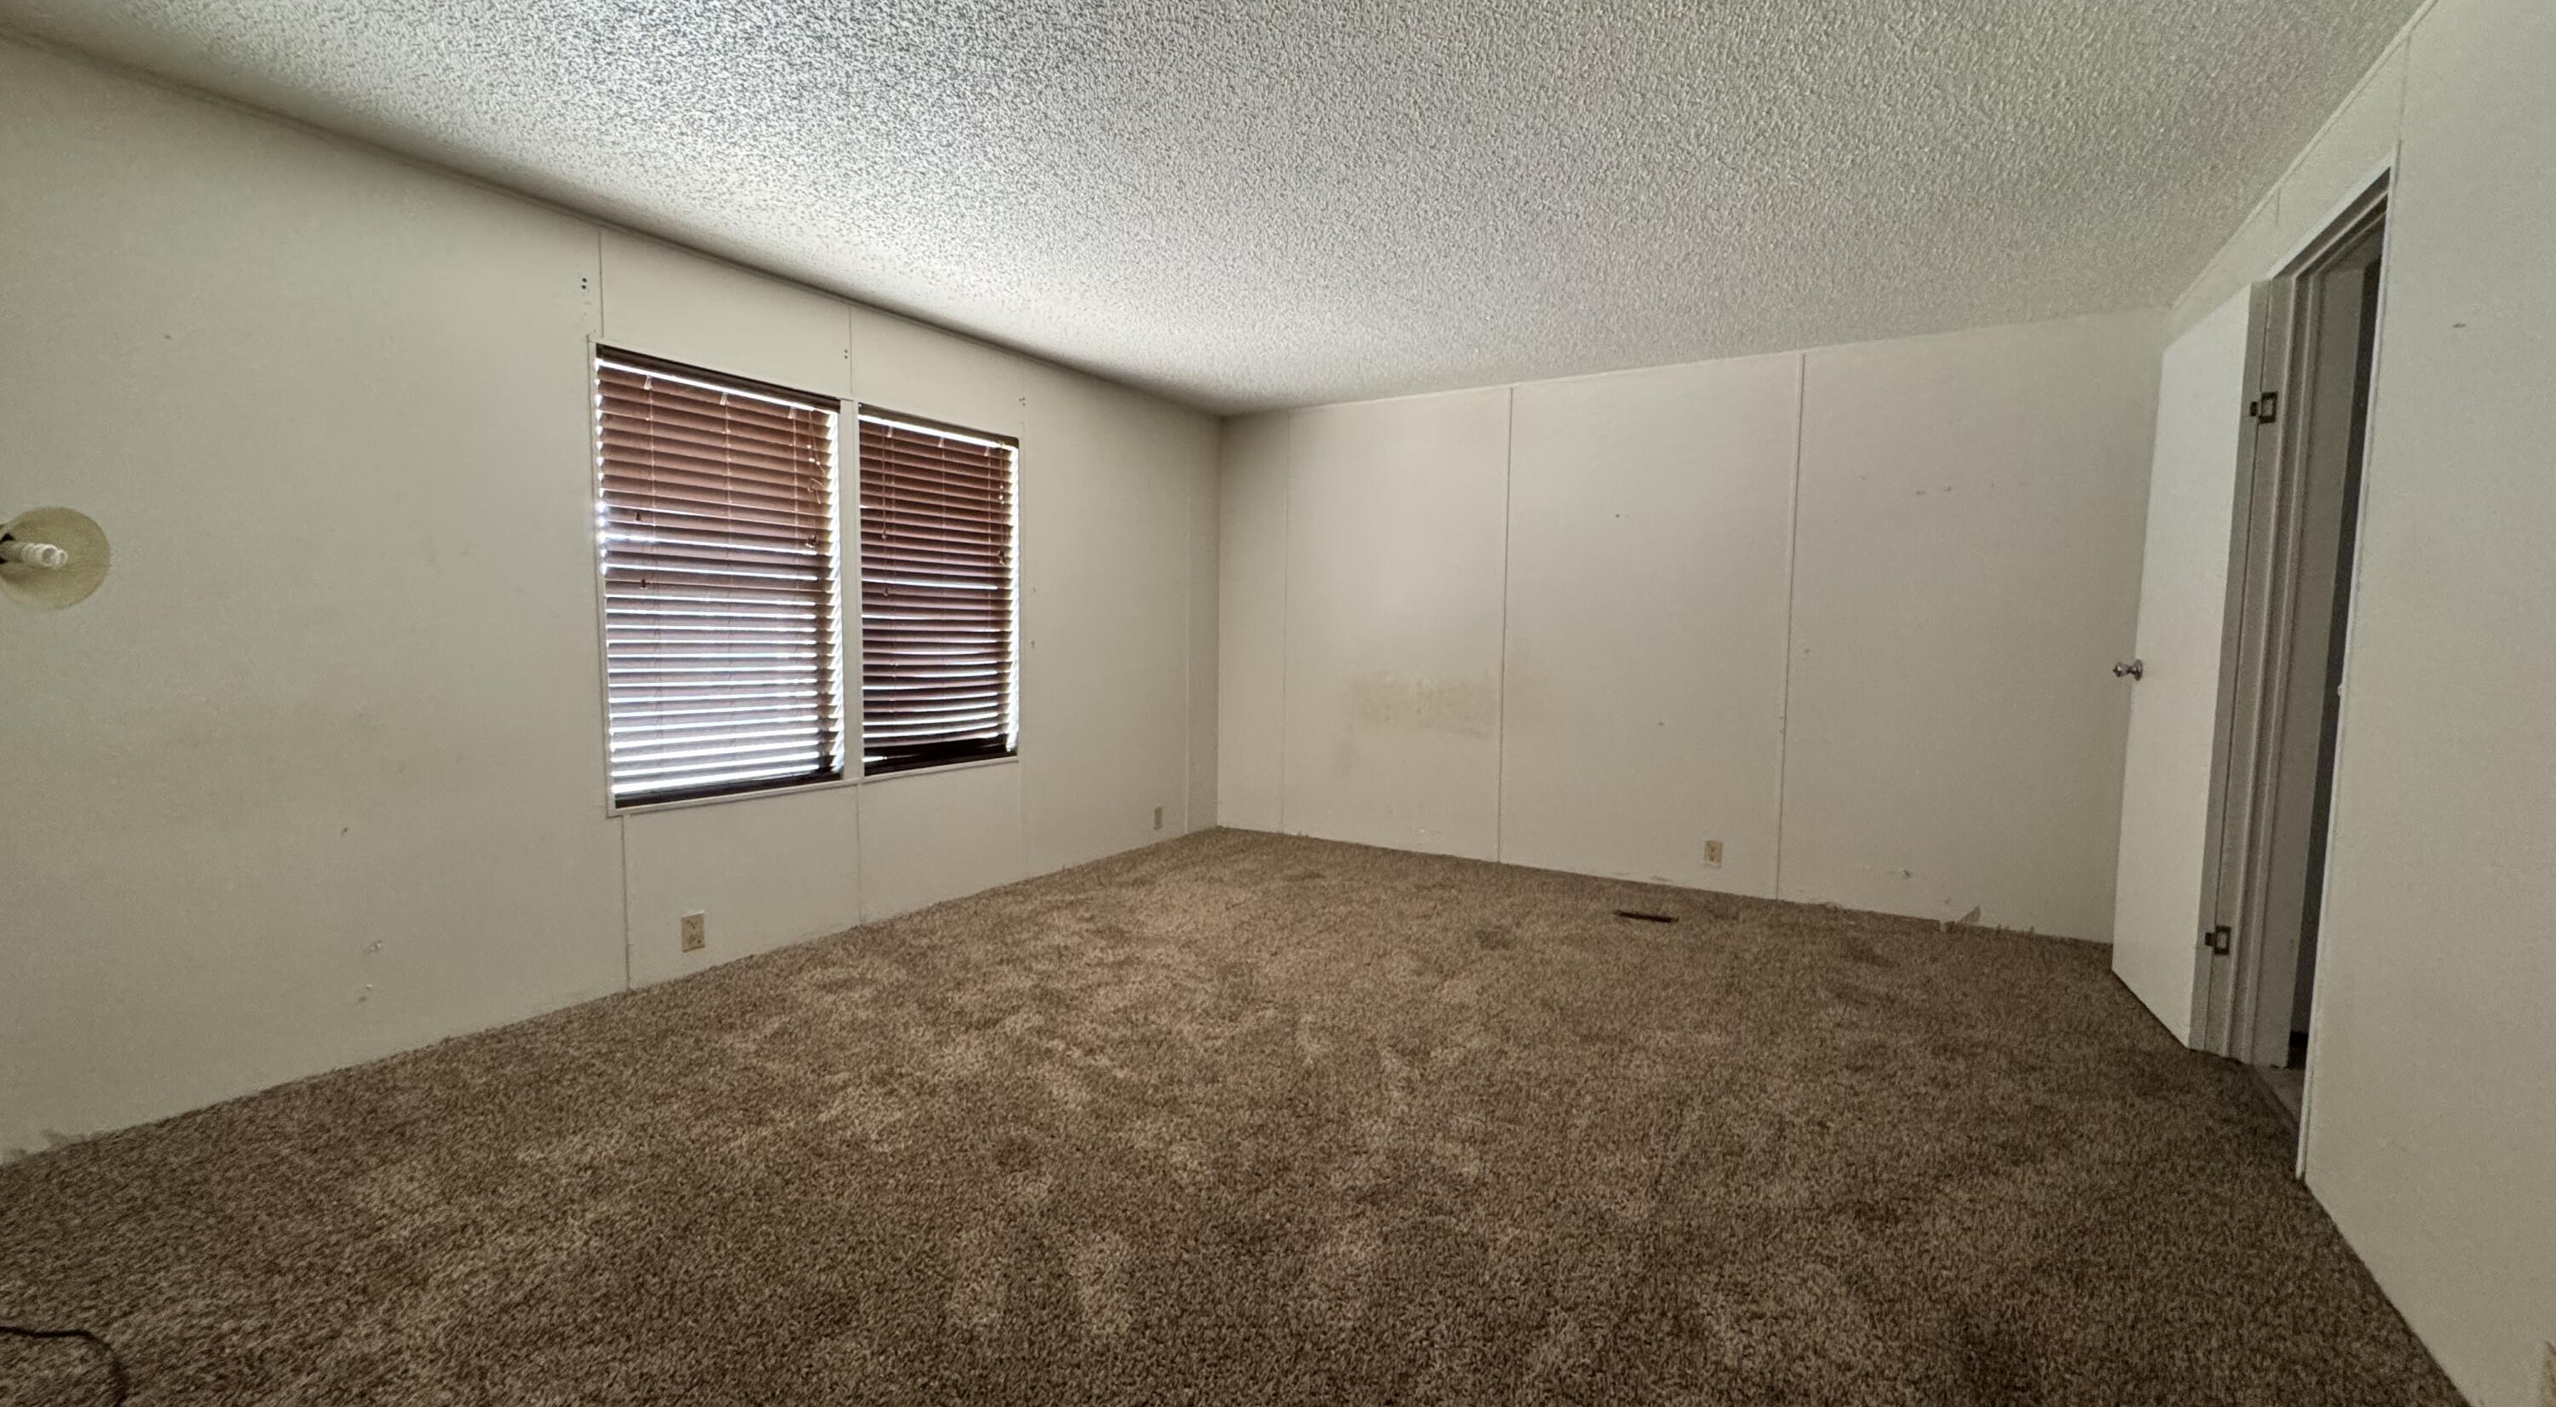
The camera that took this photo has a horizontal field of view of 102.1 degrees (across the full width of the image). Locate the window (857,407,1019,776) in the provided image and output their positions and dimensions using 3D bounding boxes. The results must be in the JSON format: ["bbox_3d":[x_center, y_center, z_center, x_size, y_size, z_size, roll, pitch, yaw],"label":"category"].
[{"bbox_3d":[-1.321,-0.427,4.105,0.080,1.347,0.784,3,5,31],"label":"window"}]

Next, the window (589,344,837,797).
[{"bbox_3d":[-1.768,-0.379,3.358,0.080,1.345,0.793,3,5,31],"label":"window"}]

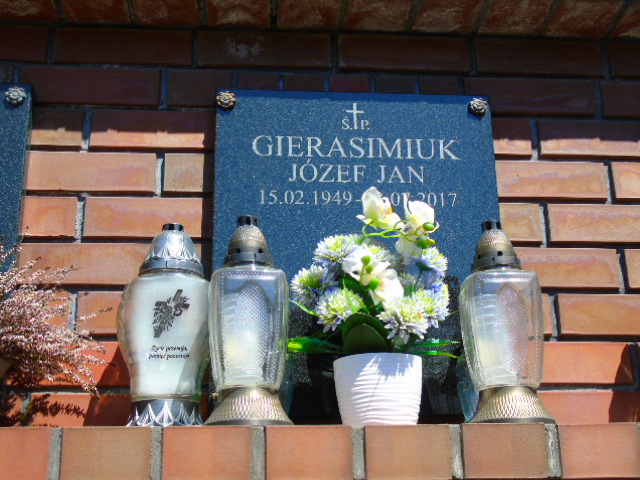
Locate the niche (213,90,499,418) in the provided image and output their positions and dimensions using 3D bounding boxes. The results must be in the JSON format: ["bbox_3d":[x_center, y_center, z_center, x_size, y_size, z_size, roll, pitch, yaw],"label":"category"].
[{"bbox_3d":[0.064,0.011,1.379,0.473,0.552,0.040,1,-20,-5],"label":"niche"}]

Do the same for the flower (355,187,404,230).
[{"bbox_3d":[0.090,-0.048,1.284,0.069,0.066,0.050,11,-26,-29],"label":"flower"}]

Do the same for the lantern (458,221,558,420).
[{"bbox_3d":[0.267,0.122,1.255,0.122,0.314,0.122,1,-20,-5],"label":"lantern"}]

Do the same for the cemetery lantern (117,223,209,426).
[{"bbox_3d":[-0.214,0.122,1.208,0.122,0.301,0.122,2,-21,-7],"label":"cemetery lantern"}]

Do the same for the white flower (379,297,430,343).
[{"bbox_3d":[0.118,0.111,1.184,0.072,0.067,0.055,3,-29,-10],"label":"white flower"}]

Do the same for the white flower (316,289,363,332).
[{"bbox_3d":[0.027,0.099,1.192,0.066,0.062,0.052,-3,-26,6],"label":"white flower"}]

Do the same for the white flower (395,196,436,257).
[{"bbox_3d":[0.143,-0.020,1.278,0.063,0.090,0.050,4,-24,-13],"label":"white flower"}]

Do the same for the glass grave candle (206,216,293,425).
[{"bbox_3d":[-0.102,0.118,1.222,0.121,0.314,0.121,1,-20,-5],"label":"glass grave candle"}]

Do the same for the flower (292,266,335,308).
[{"bbox_3d":[-0.009,0.067,1.232,0.068,0.064,0.053,-11,-27,24],"label":"flower"}]

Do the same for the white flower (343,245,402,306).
[{"bbox_3d":[0.076,0.050,1.203,0.088,0.082,0.055,3,-21,-10],"label":"white flower"}]

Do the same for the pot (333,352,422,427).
[{"bbox_3d":[0.085,0.222,1.207,0.127,0.104,0.127,-1,-20,0],"label":"pot"}]

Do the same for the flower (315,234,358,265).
[{"bbox_3d":[0.027,0.019,1.264,0.070,0.053,0.058,-5,-37,11],"label":"flower"}]

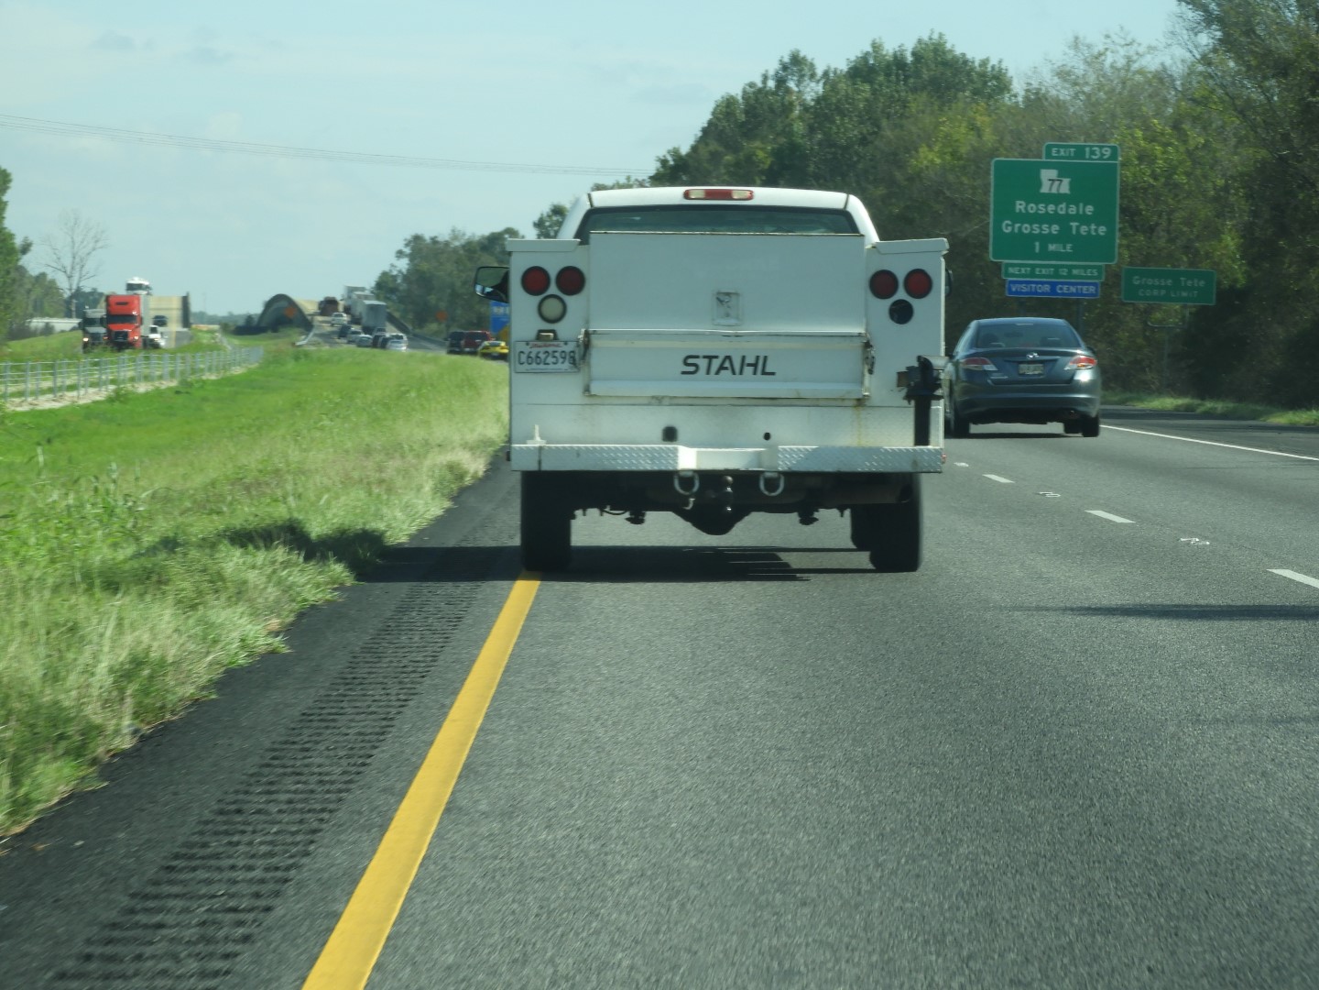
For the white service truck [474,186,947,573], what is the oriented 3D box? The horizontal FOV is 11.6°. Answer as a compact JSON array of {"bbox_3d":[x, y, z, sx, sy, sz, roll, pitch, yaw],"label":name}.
[{"bbox_3d":[0.300,-0.640,33.350,2.250,1.950,5.850,0,1,0],"label":"white service truck"}]

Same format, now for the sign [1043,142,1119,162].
[{"bbox_3d":[15.244,-12.370,234.000,2.740,0.630,0.060,2,1,2],"label":"sign"}]

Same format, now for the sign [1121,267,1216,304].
[{"bbox_3d":[13.373,-5.498,170.000,2.440,0.910,0.050,2,1,2],"label":"sign"}]

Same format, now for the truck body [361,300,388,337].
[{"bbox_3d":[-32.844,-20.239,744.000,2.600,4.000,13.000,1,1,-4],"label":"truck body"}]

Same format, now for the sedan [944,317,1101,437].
[{"bbox_3d":[4.560,-1.470,81.700,1.860,1.470,4.900,0,1,0],"label":"sedan"}]

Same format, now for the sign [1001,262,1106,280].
[{"bbox_3d":[14.231,-8.059,234.000,3.680,0.610,0.060,2,1,2],"label":"sign"}]

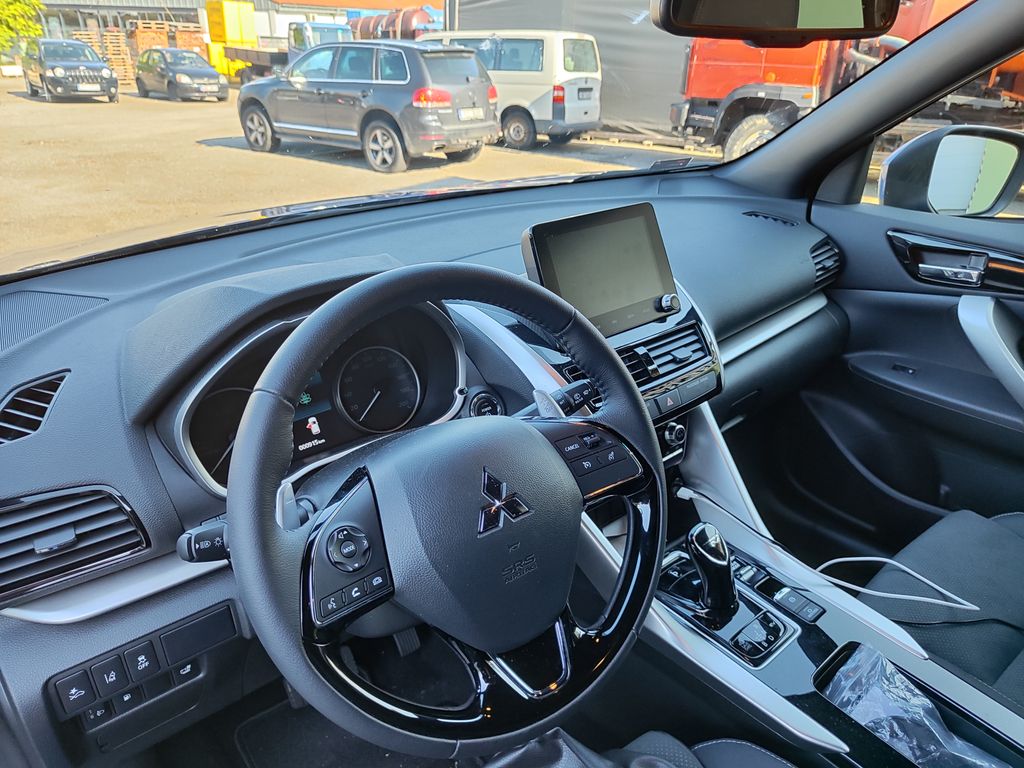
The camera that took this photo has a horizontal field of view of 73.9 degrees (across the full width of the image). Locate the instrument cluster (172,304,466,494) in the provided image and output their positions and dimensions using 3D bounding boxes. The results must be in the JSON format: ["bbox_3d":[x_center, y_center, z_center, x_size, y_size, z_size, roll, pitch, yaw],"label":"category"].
[{"bbox_3d":[-0.209,0.017,0.772,0.325,0.160,0.100,-16,9,-32],"label":"instrument cluster"}]

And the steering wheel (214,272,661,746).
[{"bbox_3d":[-0.033,0.091,0.558,0.380,0.380,0.100,-16,0,-32],"label":"steering wheel"}]

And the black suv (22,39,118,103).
[{"bbox_3d":[-13.050,-9.220,20.000,1.790,1.640,4.400,-20,33,-37],"label":"black suv"}]

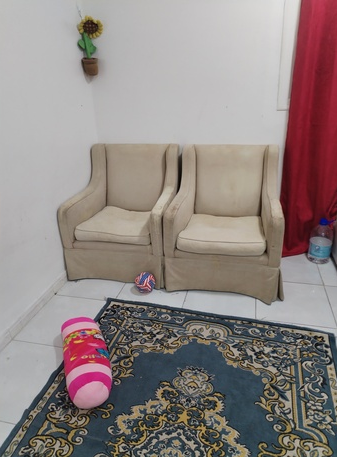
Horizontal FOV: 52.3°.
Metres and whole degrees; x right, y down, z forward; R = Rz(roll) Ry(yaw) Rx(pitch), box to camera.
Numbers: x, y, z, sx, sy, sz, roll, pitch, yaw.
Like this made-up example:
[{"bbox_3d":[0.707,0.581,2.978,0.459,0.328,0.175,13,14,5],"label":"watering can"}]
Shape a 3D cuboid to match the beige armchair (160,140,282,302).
[{"bbox_3d":[0.403,-0.083,2.386,0.720,0.867,0.713,4,24,13],"label":"beige armchair"}]

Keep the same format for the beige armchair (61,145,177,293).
[{"bbox_3d":[-0.309,-0.133,2.549,0.720,0.867,0.713,4,24,13],"label":"beige armchair"}]

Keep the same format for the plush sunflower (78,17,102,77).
[{"bbox_3d":[-0.555,-1.295,2.442,0.181,0.363,0.091,-13,26,-24],"label":"plush sunflower"}]

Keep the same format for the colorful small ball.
[{"bbox_3d":[-0.155,0.365,2.311,0.139,0.139,0.139,-1,24,1],"label":"colorful small ball"}]

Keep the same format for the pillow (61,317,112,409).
[{"bbox_3d":[-0.403,0.623,1.663,0.205,0.205,0.500,-10,25,-18],"label":"pillow"}]

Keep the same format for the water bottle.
[{"bbox_3d":[1.169,0.083,2.612,0.176,0.336,0.176,4,24,13],"label":"water bottle"}]

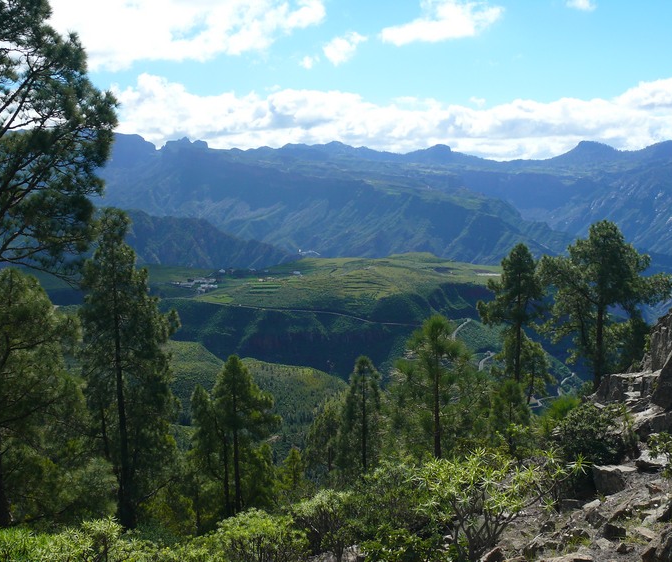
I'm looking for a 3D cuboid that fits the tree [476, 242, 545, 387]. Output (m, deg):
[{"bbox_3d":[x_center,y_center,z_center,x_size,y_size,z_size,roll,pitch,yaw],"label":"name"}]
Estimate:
[{"bbox_3d":[10.100,2.030,43.480,3.620,8.480,3.620,0,7,0],"label":"tree"}]

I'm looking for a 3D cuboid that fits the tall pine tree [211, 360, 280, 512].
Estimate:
[{"bbox_3d":[-5.460,9.410,45.390,4.010,10.090,4.010,0,7,0],"label":"tall pine tree"}]

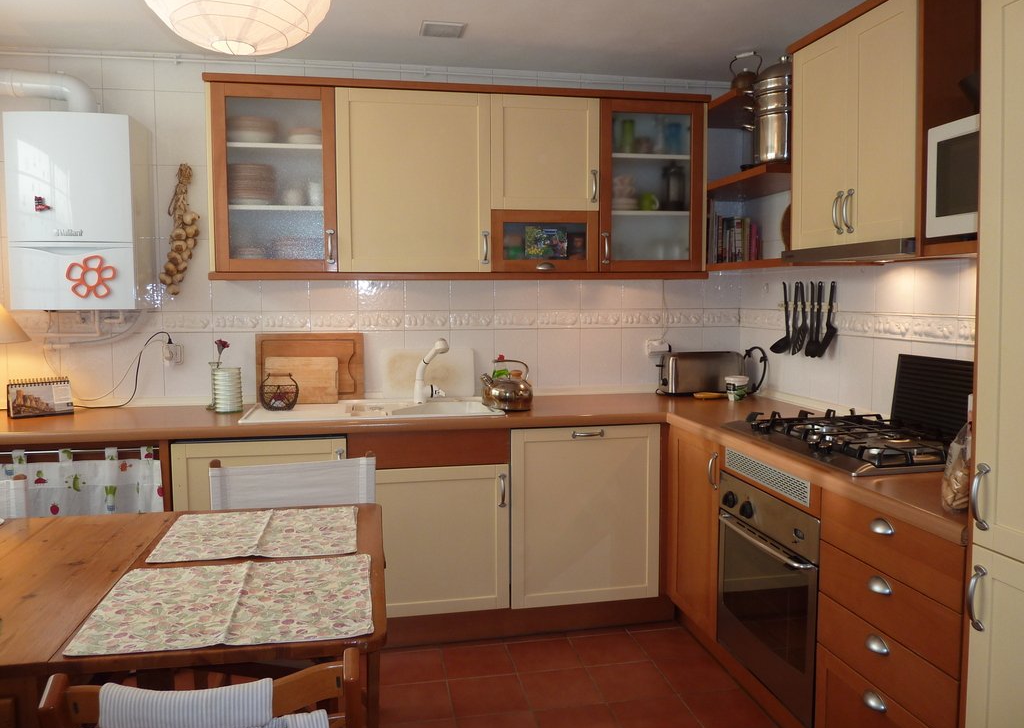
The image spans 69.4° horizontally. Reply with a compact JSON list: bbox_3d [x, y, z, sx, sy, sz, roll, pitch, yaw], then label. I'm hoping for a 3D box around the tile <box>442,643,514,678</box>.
[{"bbox_3d":[-0.125,1.089,2.699,0.243,0.010,0.243,-1,5,-10],"label":"tile"}]

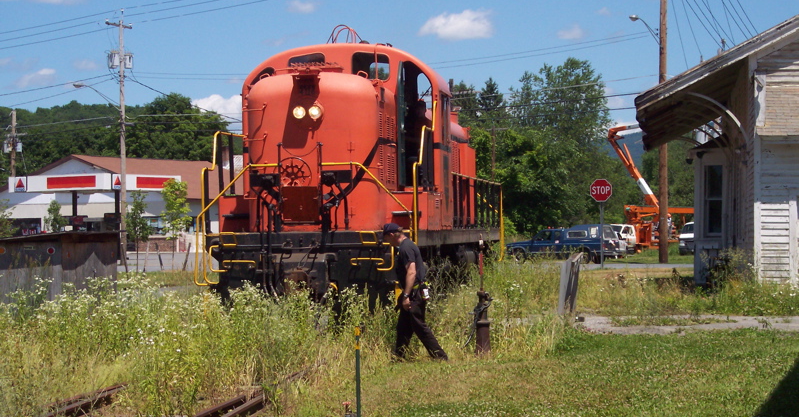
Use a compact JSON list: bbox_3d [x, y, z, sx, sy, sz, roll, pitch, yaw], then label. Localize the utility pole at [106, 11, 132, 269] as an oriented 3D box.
[{"bbox_3d":[-11.566,-2.922,85.000,0.700,10.500,2.200,-1,-1,28],"label":"utility pole"}]

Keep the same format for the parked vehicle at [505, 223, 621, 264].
[{"bbox_3d":[7.244,1.595,91.000,4.950,1.720,1.720,0,-1,29],"label":"parked vehicle"}]

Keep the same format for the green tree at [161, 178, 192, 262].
[{"bbox_3d":[-7.708,0.570,71.000,1.100,3.200,1.100,0,0,0],"label":"green tree"}]

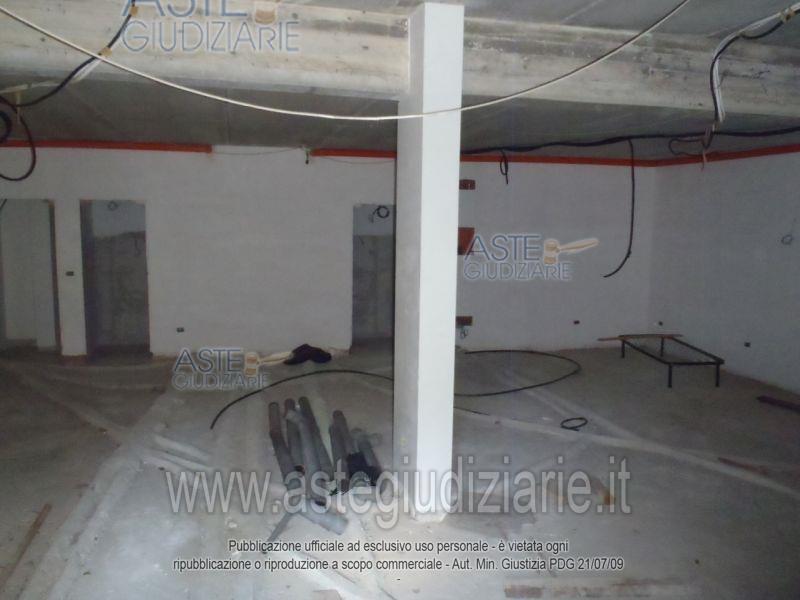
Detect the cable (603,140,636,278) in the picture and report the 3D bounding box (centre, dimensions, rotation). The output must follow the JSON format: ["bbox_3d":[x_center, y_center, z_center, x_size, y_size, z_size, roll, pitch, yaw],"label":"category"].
[{"bbox_3d":[2.457,-1.023,7.276,0.340,1.480,0.100,0,7,-7],"label":"cable"}]

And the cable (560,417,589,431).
[{"bbox_3d":[1.556,1.101,5.771,0.260,0.030,0.280,1,7,0],"label":"cable"}]

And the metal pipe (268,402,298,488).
[{"bbox_3d":[-1.035,1.205,5.630,0.100,0.100,1.931,-1,7,-15],"label":"metal pipe"}]

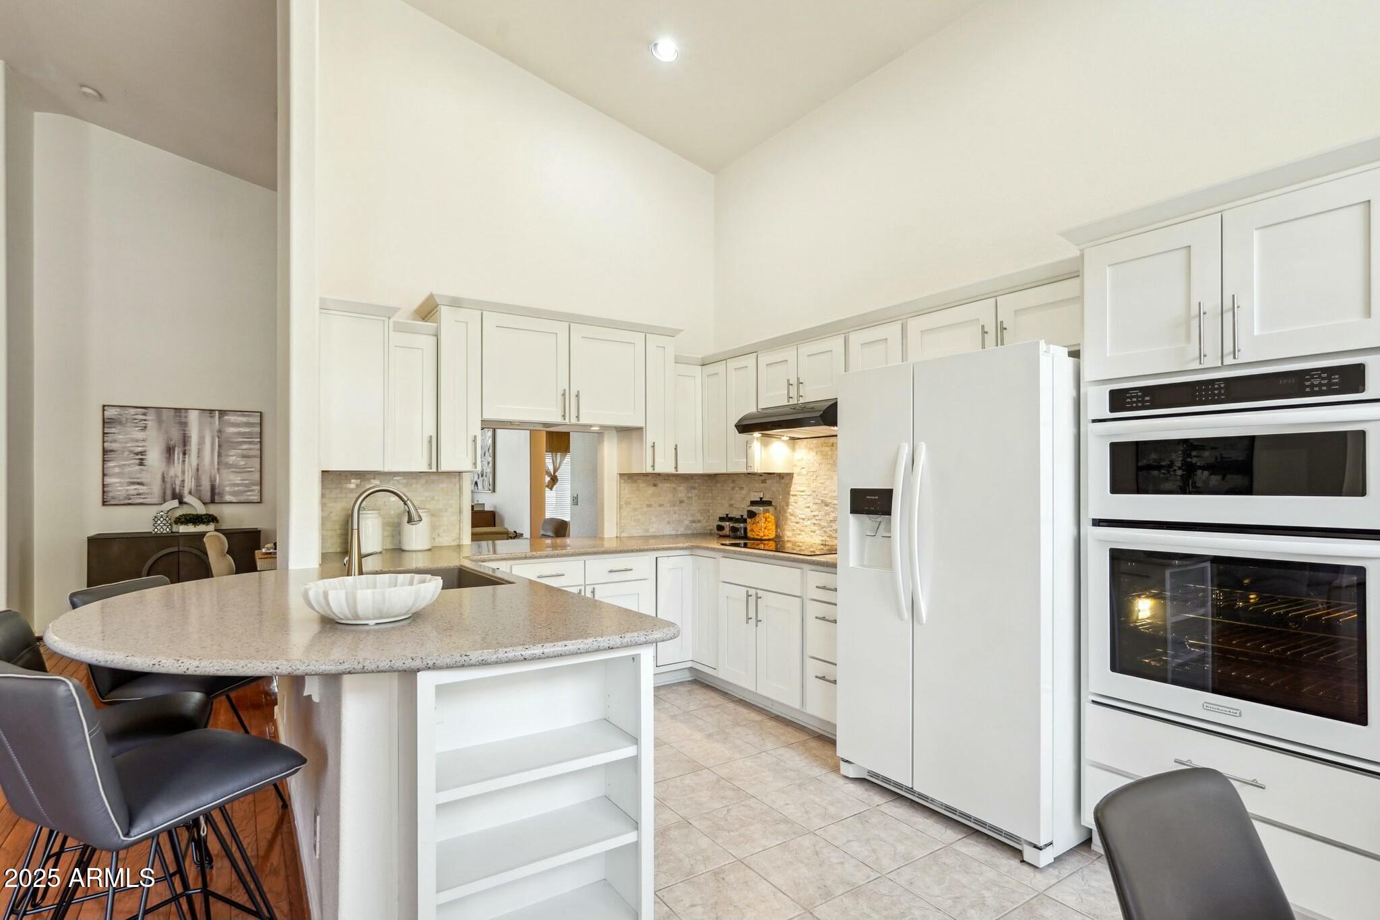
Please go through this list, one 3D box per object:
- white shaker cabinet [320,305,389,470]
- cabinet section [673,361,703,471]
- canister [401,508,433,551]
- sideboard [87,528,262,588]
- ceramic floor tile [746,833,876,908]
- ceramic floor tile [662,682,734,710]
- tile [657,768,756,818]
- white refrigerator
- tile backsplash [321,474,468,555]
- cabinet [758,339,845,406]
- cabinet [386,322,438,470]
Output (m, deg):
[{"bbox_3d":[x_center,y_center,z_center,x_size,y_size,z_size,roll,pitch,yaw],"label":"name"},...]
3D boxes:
[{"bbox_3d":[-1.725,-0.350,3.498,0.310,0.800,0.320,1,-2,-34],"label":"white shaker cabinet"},{"bbox_3d":[-0.112,-0.281,4.886,0.272,0.751,0.320,1,-2,-34],"label":"cabinet section"},{"bbox_3d":[-1.589,0.408,4.013,0.180,0.244,0.180,1,-2,-34],"label":"canister"},{"bbox_3d":[-4.367,1.069,5.912,1.172,0.860,0.450,1,-1,-34],"label":"sideboard"},{"bbox_3d":[0.412,1.399,2.358,0.336,0.010,0.336,1,-2,-34],"label":"ceramic floor tile"},{"bbox_3d":[0.035,1.446,4.185,0.337,0.010,0.340,1,-1,-33],"label":"ceramic floor tile"},{"bbox_3d":[0.035,1.409,2.918,0.335,0.010,0.335,1,-2,-34],"label":"tile"},{"bbox_3d":[1.207,0.510,2.902,0.830,1.775,0.920,1,-1,-34],"label":"white refrigerator"},{"bbox_3d":[-1.748,0.292,4.003,0.839,0.456,0.015,1,-1,-34],"label":"tile backsplash"},{"bbox_3d":[0.776,-0.497,4.157,0.330,0.364,0.757,1,-2,-34],"label":"cabinet"},{"bbox_3d":[-1.631,-0.340,3.906,0.300,0.800,0.320,1,-2,-34],"label":"cabinet"}]

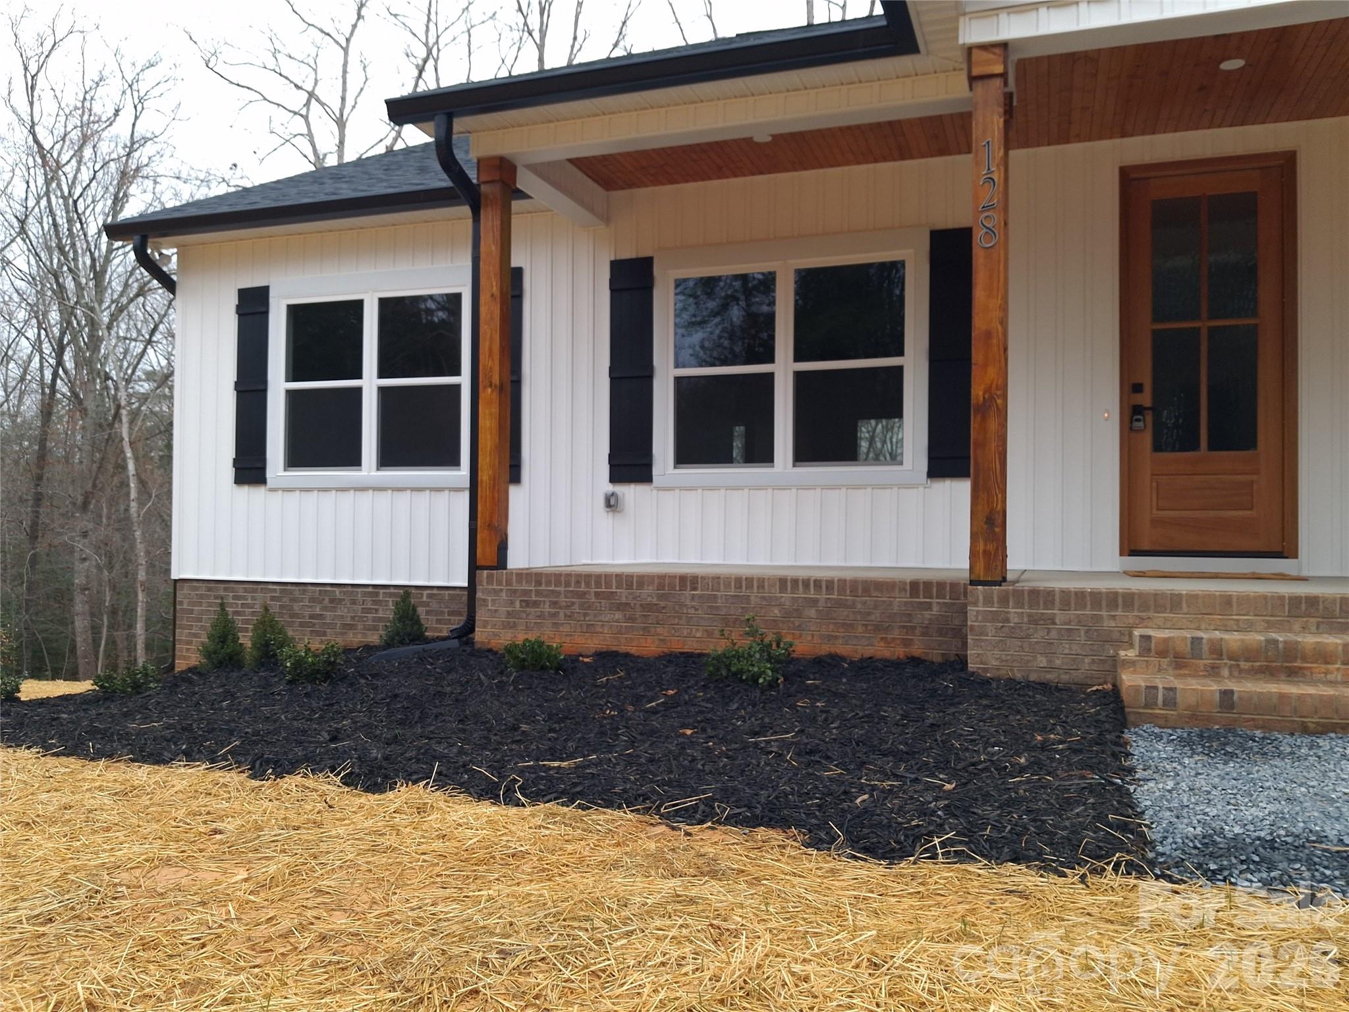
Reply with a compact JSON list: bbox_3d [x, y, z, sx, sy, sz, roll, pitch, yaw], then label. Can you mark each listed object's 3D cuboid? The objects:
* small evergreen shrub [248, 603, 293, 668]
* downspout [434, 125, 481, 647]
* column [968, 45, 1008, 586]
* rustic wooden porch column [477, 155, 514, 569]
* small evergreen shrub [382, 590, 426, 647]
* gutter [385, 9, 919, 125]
[{"bbox_3d":[-3.264,1.028,8.497,0.380,0.530,0.380,0,-1,19],"label":"small evergreen shrub"},{"bbox_3d":[-1.387,-0.758,6.548,0.250,3.190,0.520,0,-1,19],"label":"downspout"},{"bbox_3d":[1.513,-0.908,5.077,0.165,2.580,0.165,0,-1,19],"label":"column"},{"bbox_3d":[-1.145,-0.898,6.706,0.165,2.600,0.165,0,-1,19],"label":"rustic wooden porch column"},{"bbox_3d":[-2.090,0.850,8.099,0.350,0.460,0.350,0,-1,19],"label":"small evergreen shrub"},{"bbox_3d":[-0.233,-2.430,5.976,3.160,0.115,0.140,0,-1,19],"label":"gutter"}]

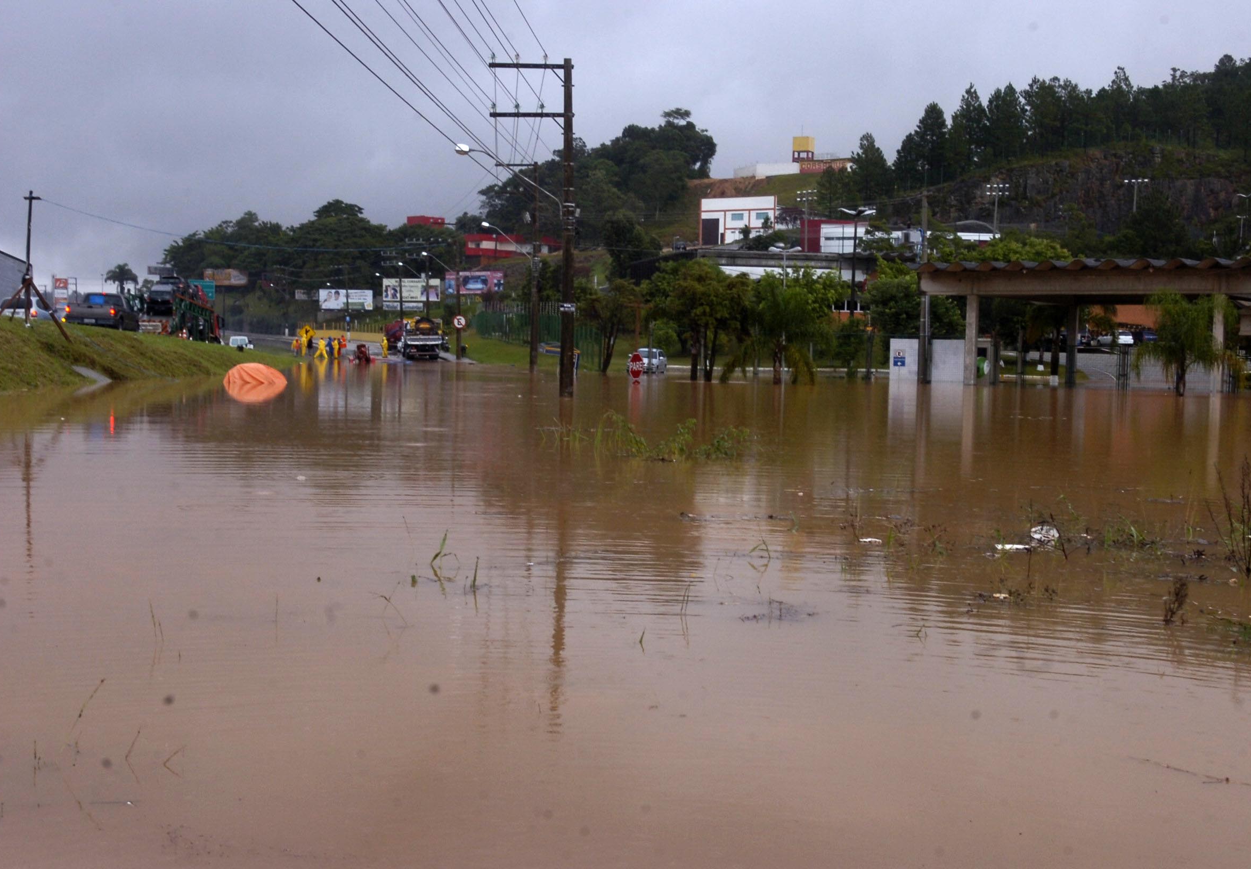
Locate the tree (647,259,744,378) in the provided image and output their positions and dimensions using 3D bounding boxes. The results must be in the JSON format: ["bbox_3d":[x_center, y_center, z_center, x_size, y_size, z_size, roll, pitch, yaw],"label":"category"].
[{"bbox_3d":[2.685,-4.254,64.508,3.900,5.000,3.800,1,3,0],"label":"tree"}]

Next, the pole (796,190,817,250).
[{"bbox_3d":[21.614,-24.798,200.041,2.800,9.000,0.800,4,4,41],"label":"pole"}]

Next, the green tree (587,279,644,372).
[{"bbox_3d":[-0.542,-5.718,88.500,3.100,5.100,3.000,1,3,0],"label":"green tree"}]

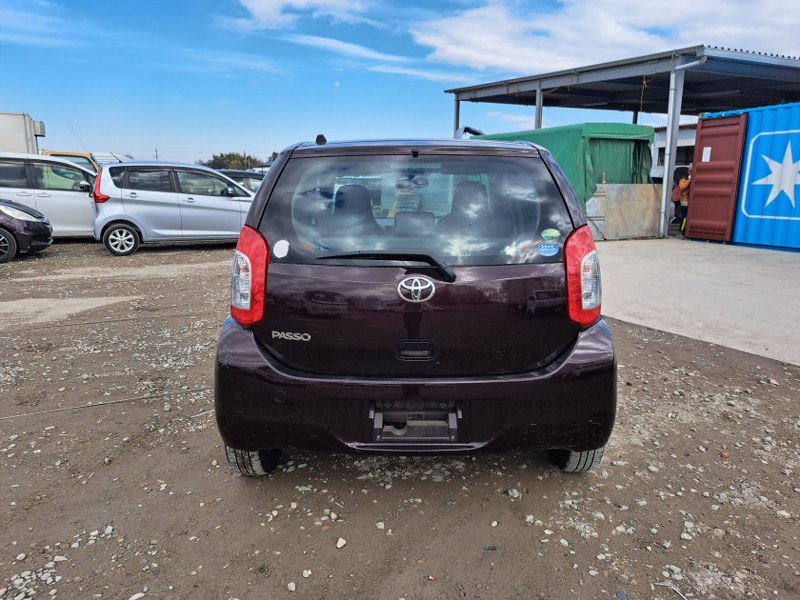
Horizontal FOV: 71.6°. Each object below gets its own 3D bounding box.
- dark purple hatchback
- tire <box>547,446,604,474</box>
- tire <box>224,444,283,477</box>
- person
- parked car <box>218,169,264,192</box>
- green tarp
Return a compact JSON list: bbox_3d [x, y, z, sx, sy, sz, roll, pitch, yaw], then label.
[{"bbox_3d":[0.064,-0.261,3.802,1.670,1.530,3.650,0,13,0],"label":"dark purple hatchback"},{"bbox_3d":[0.796,0.512,2.598,0.170,0.570,0.570,0,13,0],"label":"tire"},{"bbox_3d":[-0.669,0.512,2.598,0.170,0.570,0.570,0,13,0],"label":"tire"},{"bbox_3d":[6.737,-2.400,13.094,0.500,1.650,0.500,0,13,0],"label":"person"},{"bbox_3d":[-3.850,-2.452,13.595,4.200,1.500,1.700,-4,13,-17],"label":"parked car"},{"bbox_3d":[3.845,-3.441,14.381,1.750,1.750,5.300,-4,13,-18],"label":"green tarp"}]

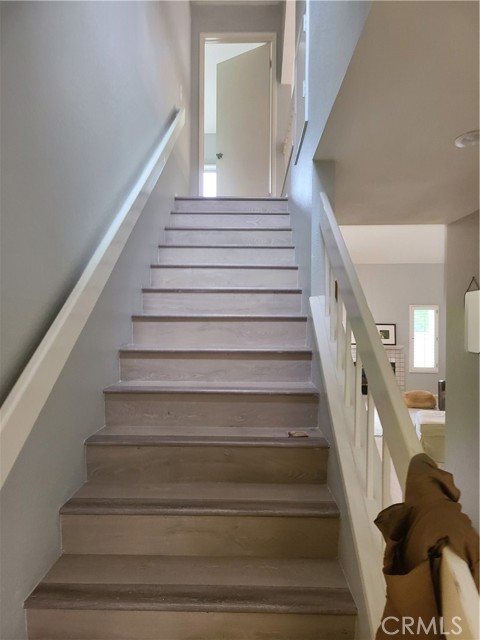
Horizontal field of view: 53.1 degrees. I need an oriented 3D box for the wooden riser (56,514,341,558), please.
[{"bbox_3d":[-0.153,0.825,1.849,1.059,0.160,0.022,0,0,1],"label":"wooden riser"}]

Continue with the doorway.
[{"bbox_3d":[-0.019,-2.202,5.569,0.869,2.143,0.120,0,2,1],"label":"doorway"}]

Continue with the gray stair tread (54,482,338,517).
[{"bbox_3d":[-0.144,0.703,1.893,1.023,0.028,0.302,0,2,1],"label":"gray stair tread"}]

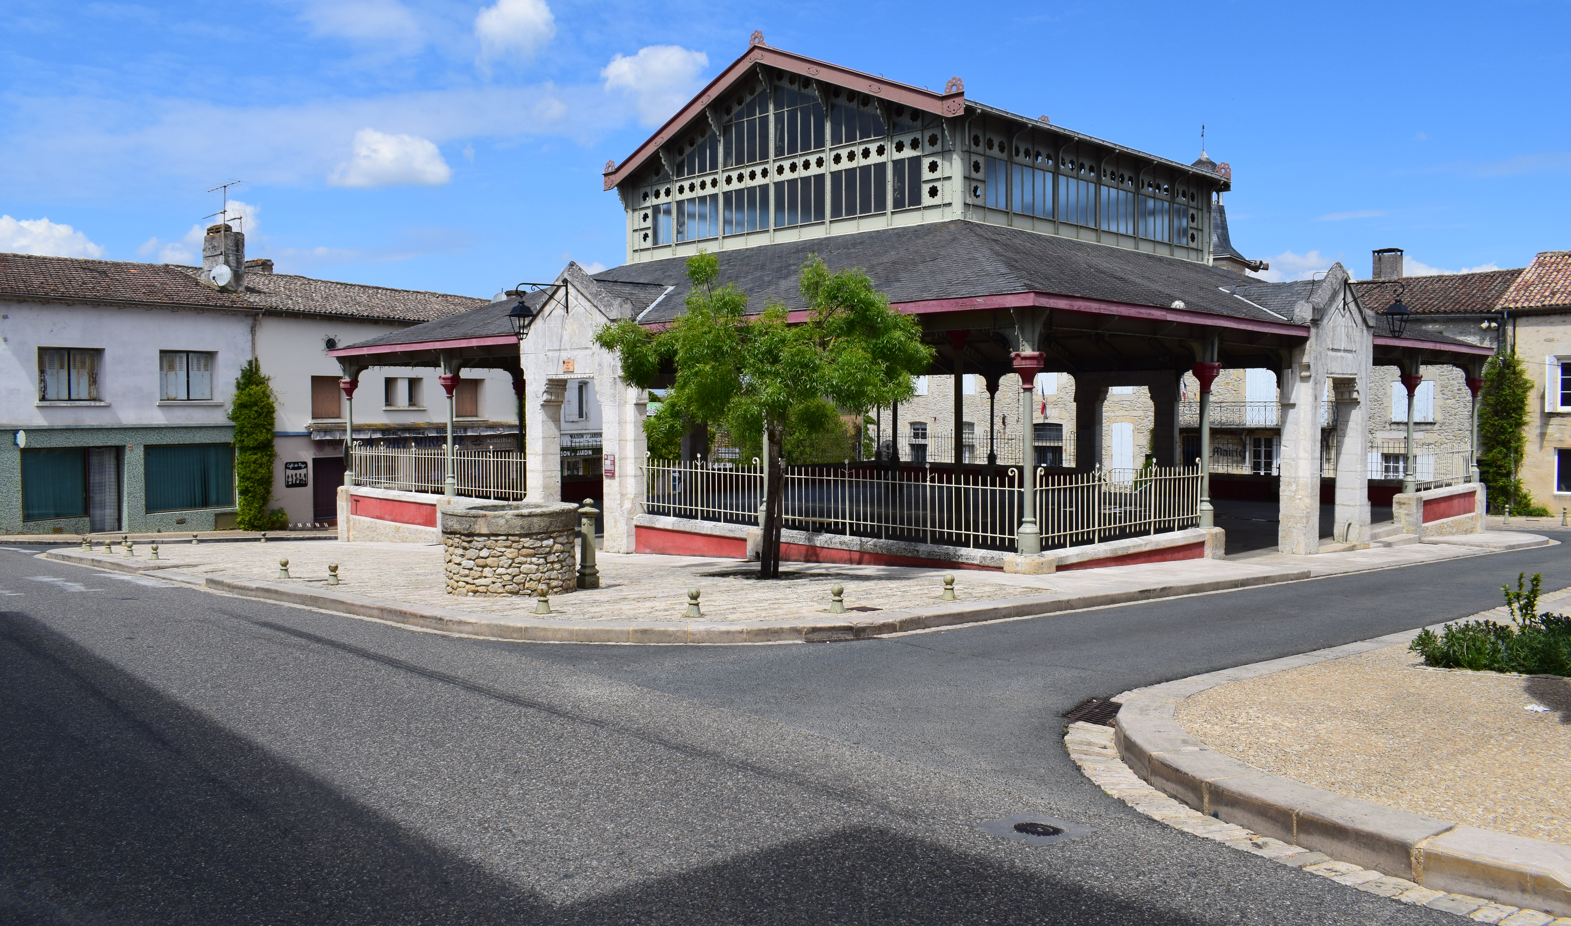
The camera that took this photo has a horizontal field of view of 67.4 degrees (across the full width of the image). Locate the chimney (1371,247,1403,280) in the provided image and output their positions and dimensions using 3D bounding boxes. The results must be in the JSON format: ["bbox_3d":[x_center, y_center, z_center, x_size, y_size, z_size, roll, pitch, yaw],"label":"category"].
[{"bbox_3d":[23.785,-7.851,46.500,1.000,1.280,0.750,3,4,45],"label":"chimney"}]

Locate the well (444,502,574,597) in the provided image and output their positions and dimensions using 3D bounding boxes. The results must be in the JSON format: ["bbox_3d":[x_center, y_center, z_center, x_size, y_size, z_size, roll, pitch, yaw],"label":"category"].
[{"bbox_3d":[-3.179,1.006,13.595,1.590,0.914,1.590,0,3,0],"label":"well"}]

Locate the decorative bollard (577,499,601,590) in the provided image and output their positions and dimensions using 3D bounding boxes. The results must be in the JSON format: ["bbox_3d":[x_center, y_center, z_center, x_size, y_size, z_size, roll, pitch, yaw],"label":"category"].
[{"bbox_3d":[-2.246,0.921,13.488,0.245,1.028,0.245,-2,3,-37],"label":"decorative bollard"}]

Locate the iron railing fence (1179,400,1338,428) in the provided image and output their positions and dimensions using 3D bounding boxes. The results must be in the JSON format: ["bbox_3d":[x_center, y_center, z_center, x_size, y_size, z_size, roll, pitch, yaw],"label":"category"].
[{"bbox_3d":[17.782,-1.844,44.800,6.200,1.000,0.600,0,3,3],"label":"iron railing fence"}]

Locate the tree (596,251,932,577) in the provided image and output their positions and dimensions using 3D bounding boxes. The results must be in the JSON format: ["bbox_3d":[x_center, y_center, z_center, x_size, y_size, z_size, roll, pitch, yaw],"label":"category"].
[{"bbox_3d":[-0.272,-0.605,14.893,4.240,4.134,3.975,0,3,0],"label":"tree"}]

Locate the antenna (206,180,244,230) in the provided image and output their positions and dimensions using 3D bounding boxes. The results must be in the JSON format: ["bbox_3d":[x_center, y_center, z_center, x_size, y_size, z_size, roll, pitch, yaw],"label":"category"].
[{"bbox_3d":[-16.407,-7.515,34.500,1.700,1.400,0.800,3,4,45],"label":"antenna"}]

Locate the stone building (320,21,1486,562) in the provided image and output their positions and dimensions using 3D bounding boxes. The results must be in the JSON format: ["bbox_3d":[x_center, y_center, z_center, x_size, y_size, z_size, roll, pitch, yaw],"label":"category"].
[{"bbox_3d":[3.319,-3.824,29.558,20.431,11.130,21.041,3,4,45],"label":"stone building"}]

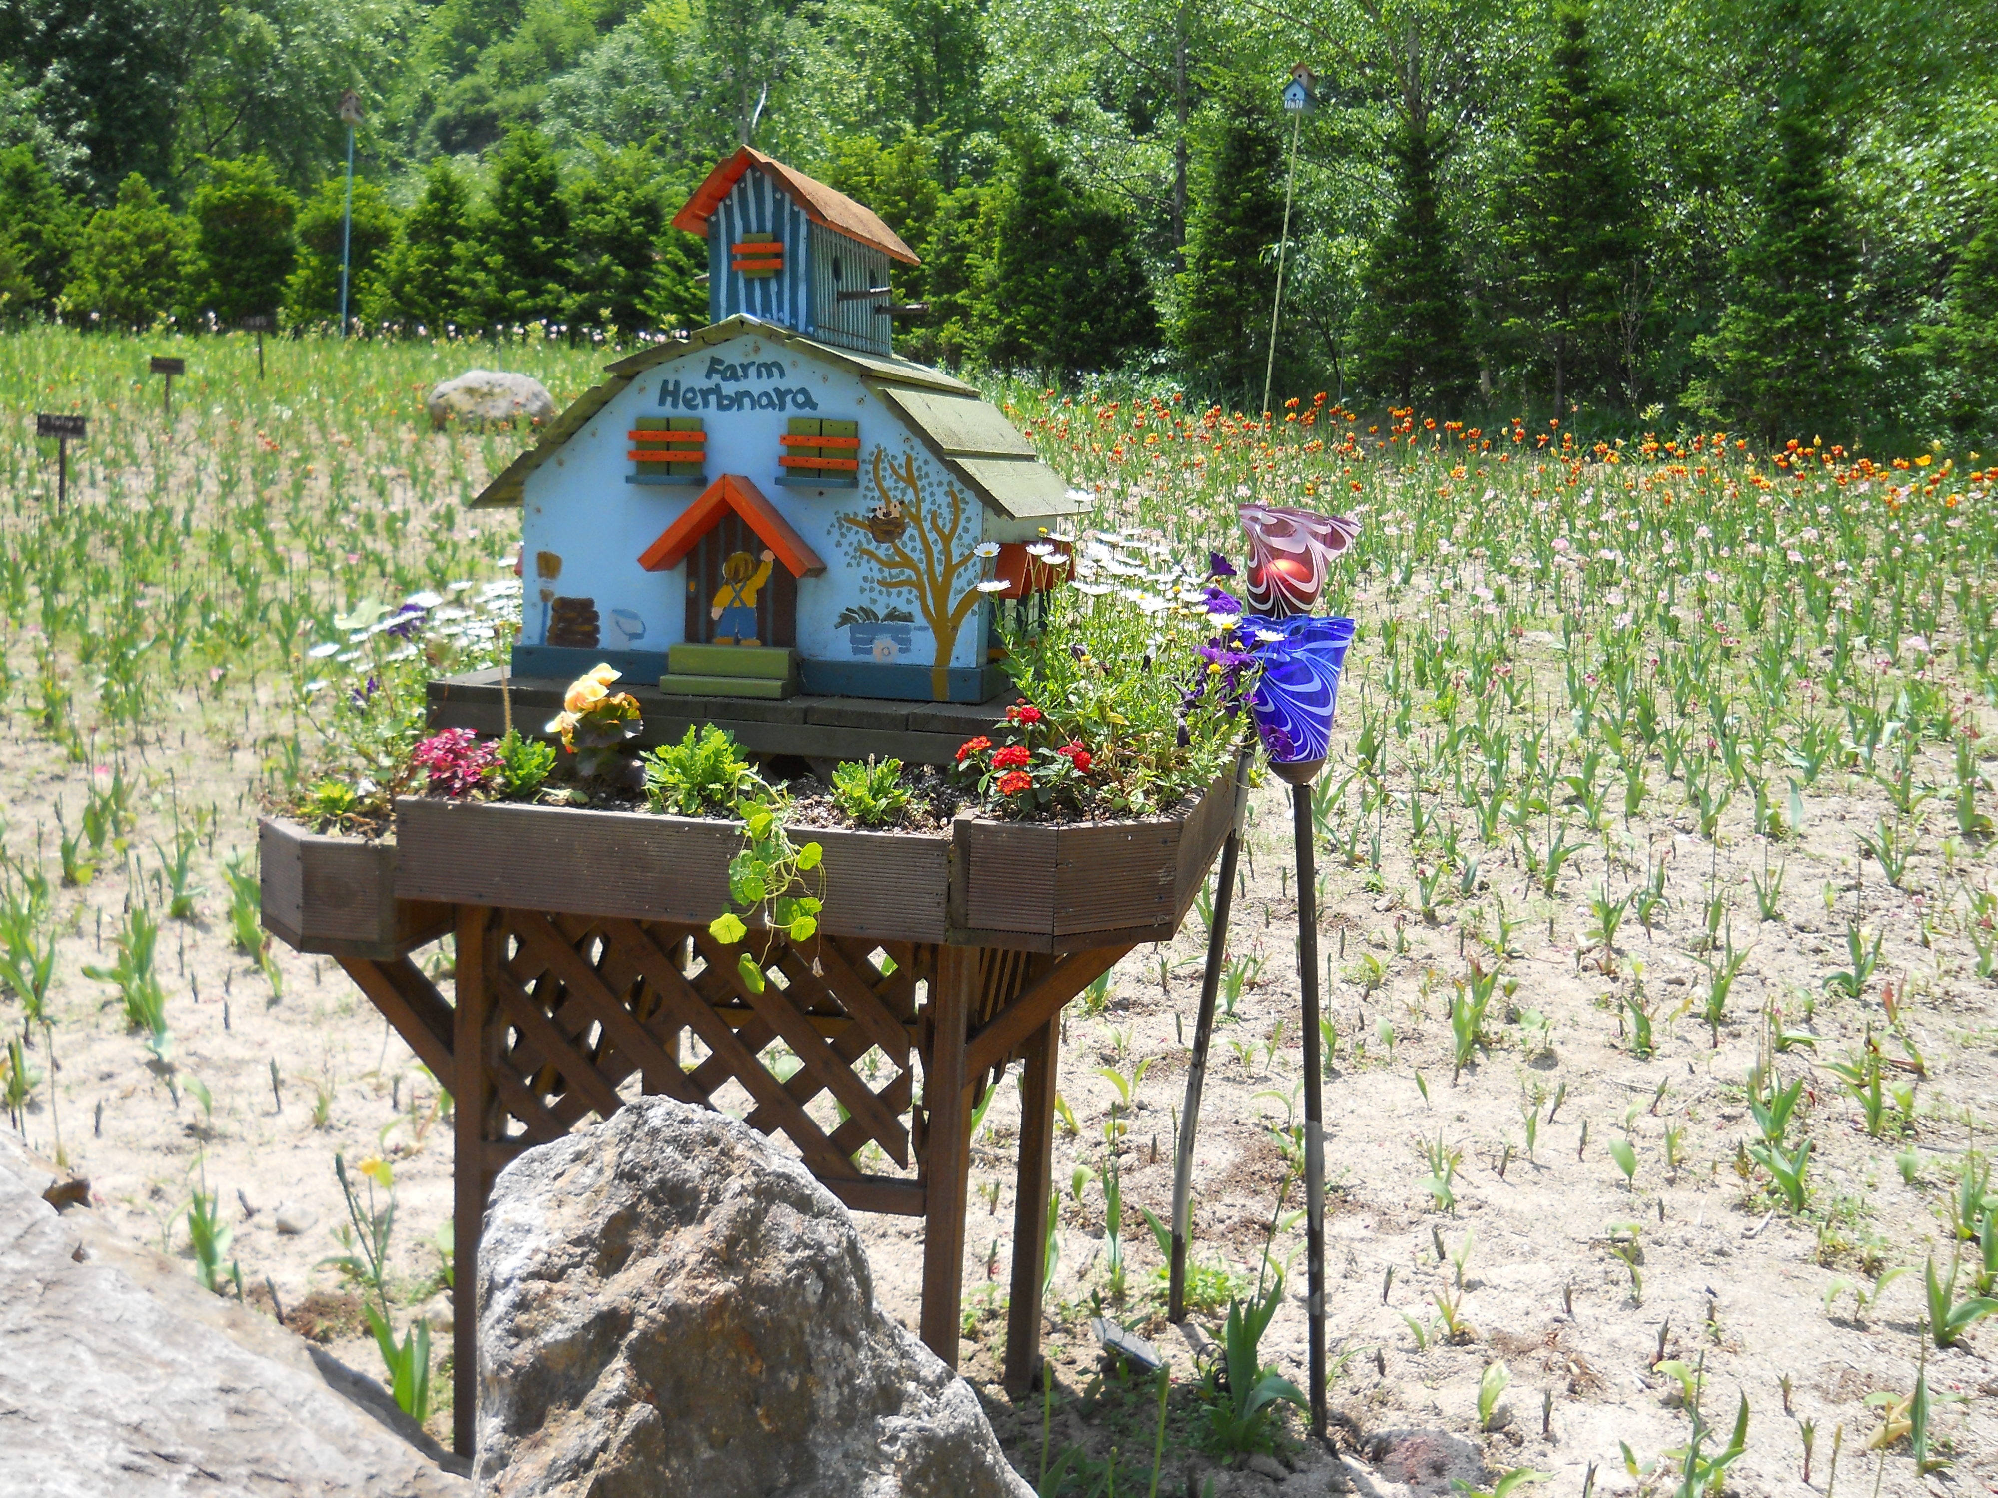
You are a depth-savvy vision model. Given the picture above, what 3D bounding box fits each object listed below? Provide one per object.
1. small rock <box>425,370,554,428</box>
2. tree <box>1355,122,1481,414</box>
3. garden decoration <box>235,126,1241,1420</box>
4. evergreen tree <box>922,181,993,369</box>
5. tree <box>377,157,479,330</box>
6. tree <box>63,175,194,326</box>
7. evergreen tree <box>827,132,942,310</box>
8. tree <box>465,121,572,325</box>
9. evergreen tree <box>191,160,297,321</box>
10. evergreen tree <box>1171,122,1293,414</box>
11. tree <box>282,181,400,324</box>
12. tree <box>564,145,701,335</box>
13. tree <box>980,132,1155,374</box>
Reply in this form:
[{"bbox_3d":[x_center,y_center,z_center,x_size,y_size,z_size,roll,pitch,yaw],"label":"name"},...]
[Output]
[{"bbox_3d":[-4.003,-2.744,16.800,1.000,0.480,0.750,0,7,-13],"label":"small rock"},{"bbox_3d":[3.467,-4.007,17.800,1.040,2.430,1.040,1,7,0],"label":"tree"},{"bbox_3d":[-0.320,0.104,3.146,1.284,1.860,1.009,3,7,11],"label":"garden decoration"},{"bbox_3d":[-0.440,-4.761,21.500,0.900,1.930,0.900,1,7,0],"label":"evergreen tree"},{"bbox_3d":[-6.706,-5.893,25.000,1.260,2.050,1.260,1,7,0],"label":"tree"},{"bbox_3d":[-11.430,-6.498,28.000,1.680,2.100,1.650,-1,8,-22],"label":"tree"},{"bbox_3d":[-1.279,-5.697,23.800,1.320,2.370,1.320,1,7,0],"label":"evergreen tree"},{"bbox_3d":[-5.574,-6.036,24.800,1.270,2.410,1.270,1,7,0],"label":"tree"},{"bbox_3d":[-9.030,-6.039,25.500,1.300,2.110,1.300,1,7,0],"label":"evergreen tree"},{"bbox_3d":[1.986,-4.153,18.300,1.020,2.570,1.020,1,7,0],"label":"evergreen tree"},{"bbox_3d":[-8.646,-6.477,28.000,1.550,2.050,1.550,0,8,-17],"label":"tree"},{"bbox_3d":[-4.758,-6.661,28.000,1.800,2.500,1.750,1,7,-10],"label":"tree"},{"bbox_3d":[0.763,-5.552,24.000,2.000,2.750,1.950,2,7,2],"label":"tree"}]

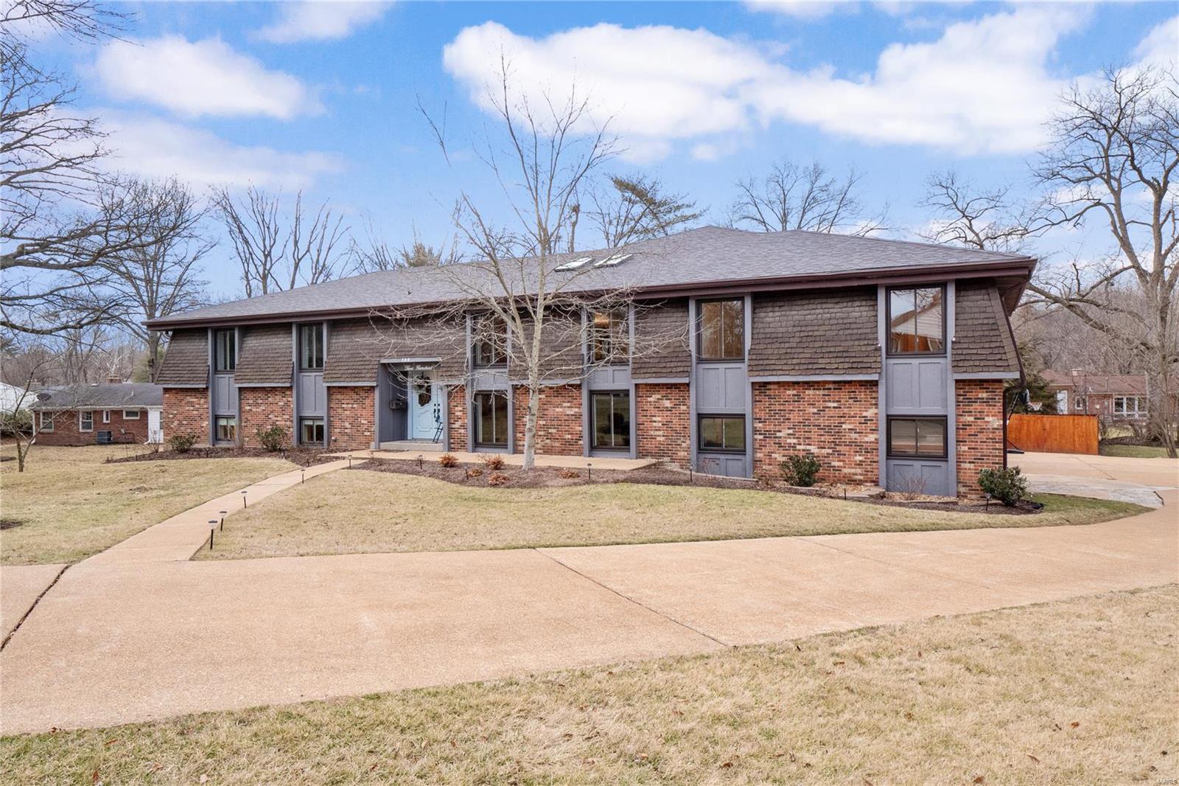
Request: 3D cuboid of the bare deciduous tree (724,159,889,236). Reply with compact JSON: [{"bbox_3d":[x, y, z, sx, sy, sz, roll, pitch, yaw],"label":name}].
[{"bbox_3d":[12.529,-5.600,45.000,9.800,15.400,9.300,0,0,0],"label":"bare deciduous tree"}]

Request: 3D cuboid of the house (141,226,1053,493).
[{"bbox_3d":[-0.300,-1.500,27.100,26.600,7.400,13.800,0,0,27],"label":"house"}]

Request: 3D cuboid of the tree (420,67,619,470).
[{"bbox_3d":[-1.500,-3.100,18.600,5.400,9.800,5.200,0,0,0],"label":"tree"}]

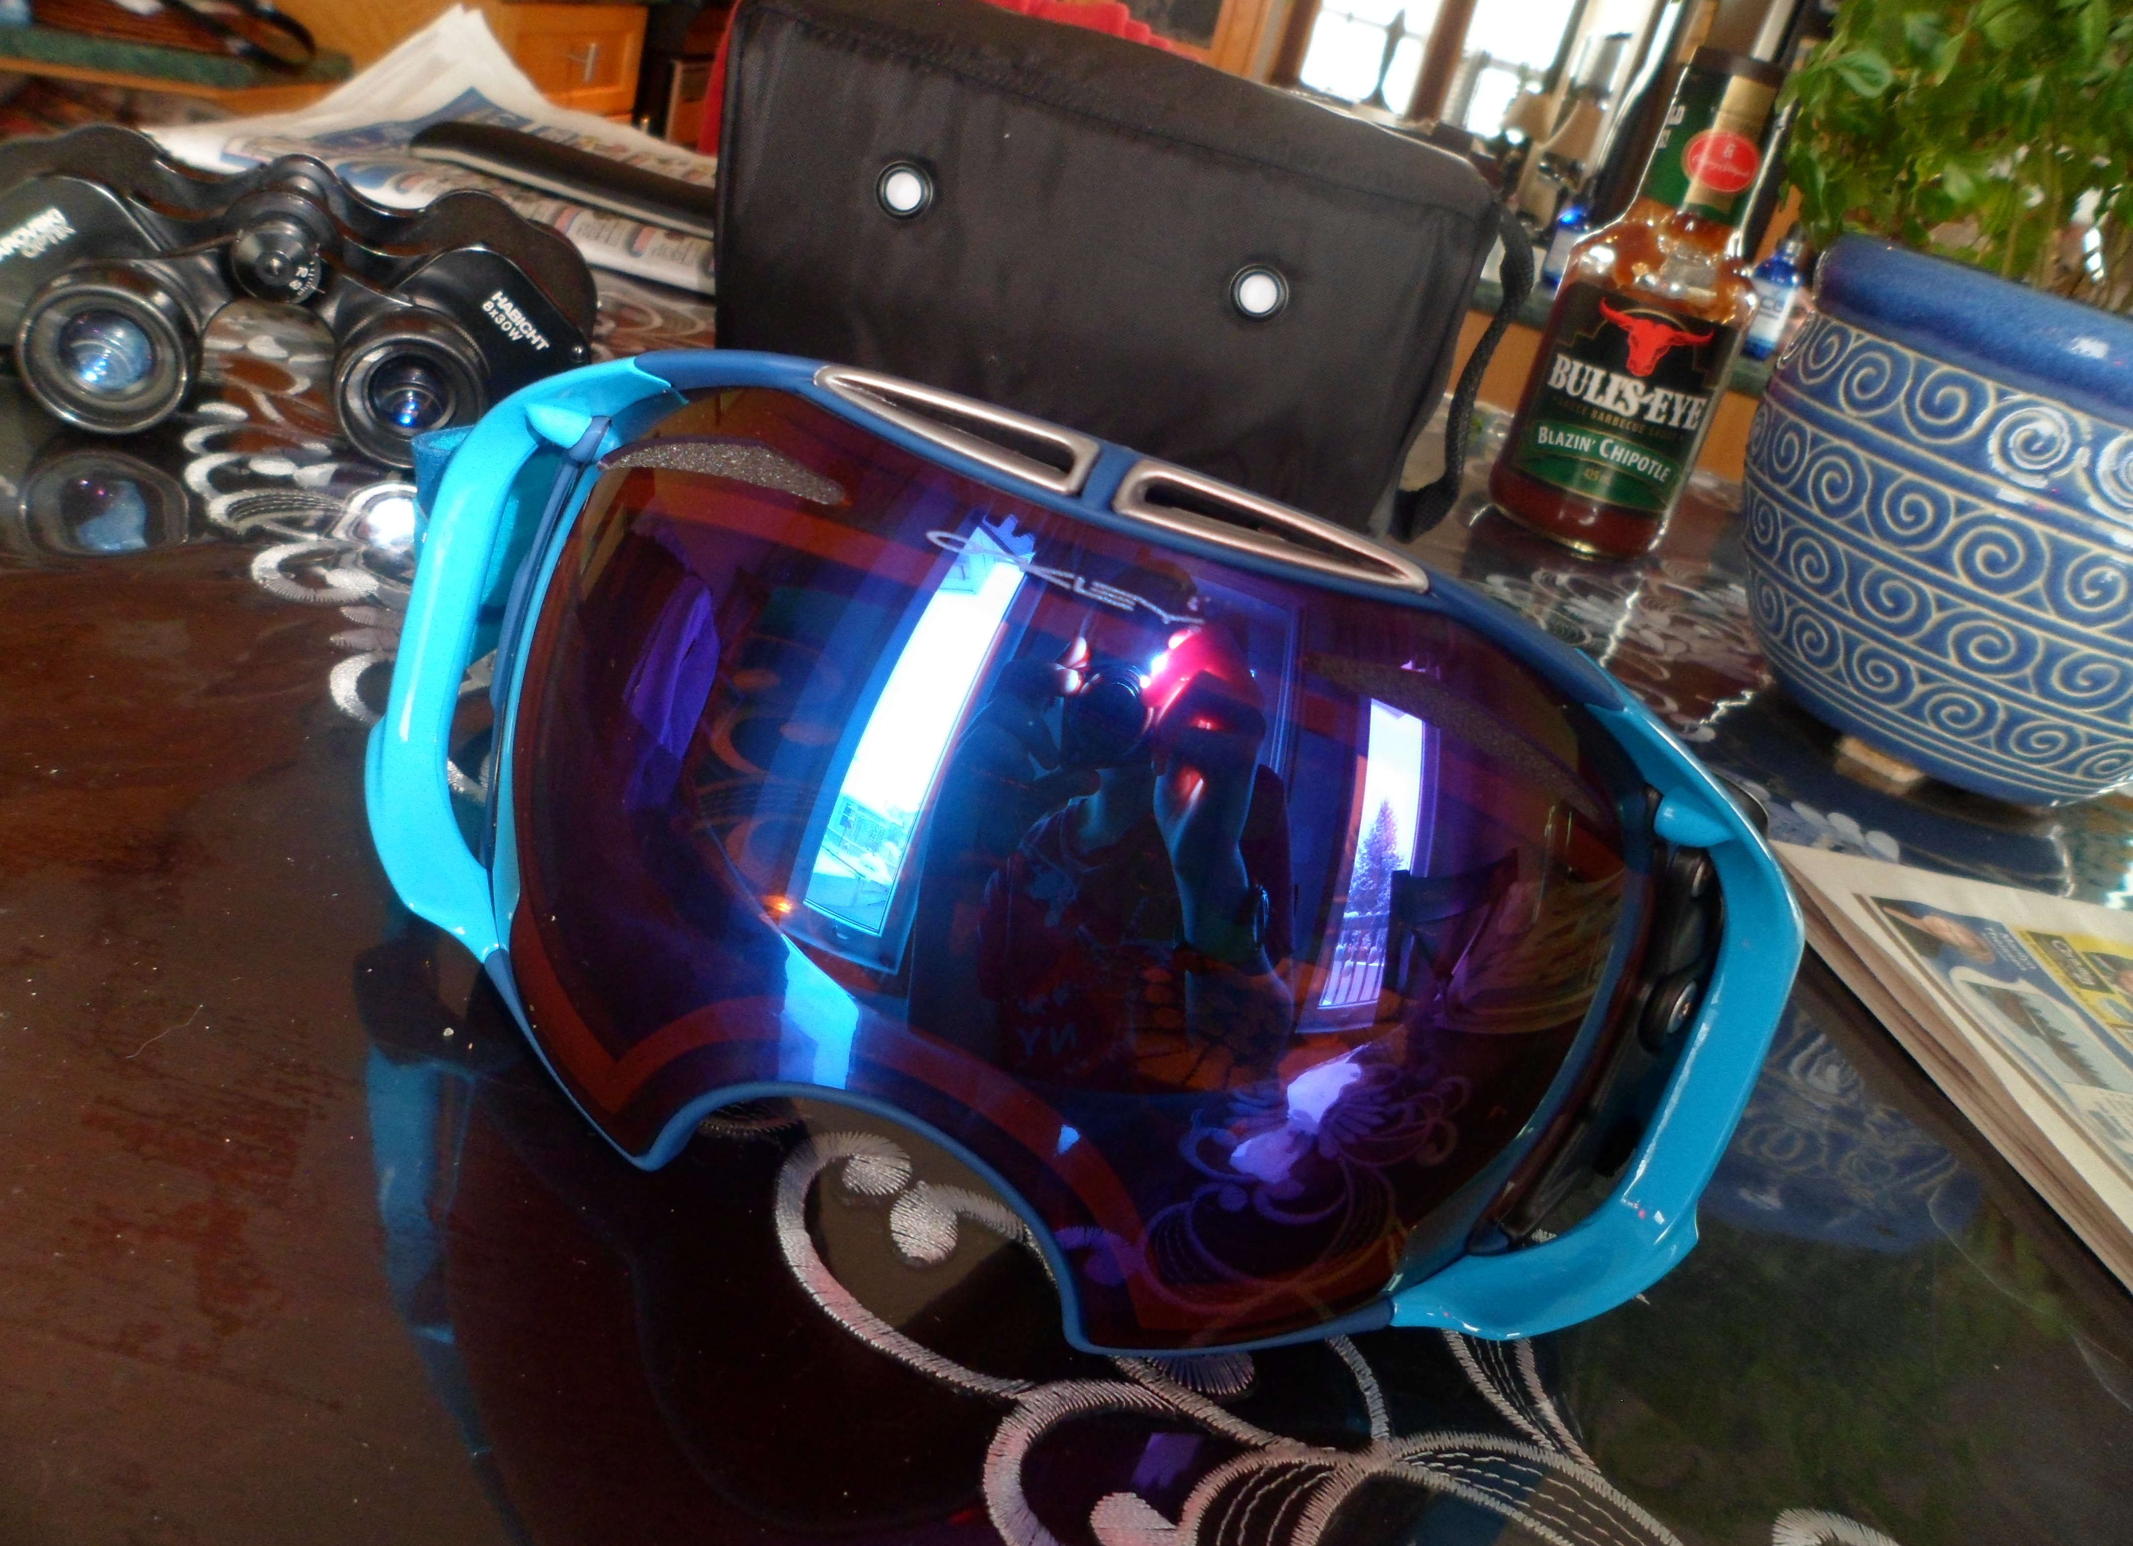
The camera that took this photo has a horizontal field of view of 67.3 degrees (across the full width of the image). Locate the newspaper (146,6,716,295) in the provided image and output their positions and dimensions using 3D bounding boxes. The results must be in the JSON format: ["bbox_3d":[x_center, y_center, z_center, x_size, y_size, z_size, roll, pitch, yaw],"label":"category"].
[{"bbox_3d":[-0.234,-0.340,0.845,0.310,0.074,0.360,15,24,0],"label":"newspaper"}]

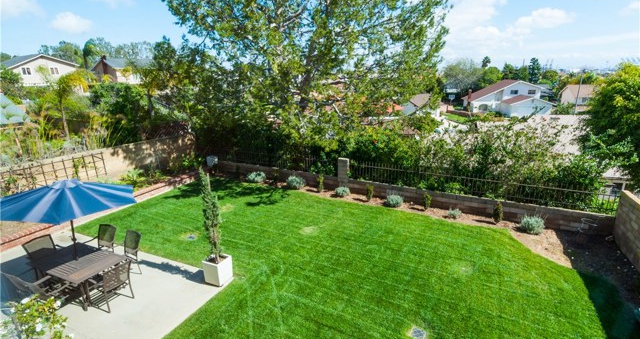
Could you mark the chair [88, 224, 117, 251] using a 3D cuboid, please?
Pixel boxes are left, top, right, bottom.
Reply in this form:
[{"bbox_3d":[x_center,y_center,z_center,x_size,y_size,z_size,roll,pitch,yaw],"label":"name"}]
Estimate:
[{"bbox_3d":[-5.314,2.000,7.823,0.580,0.960,0.660,8,20,24],"label":"chair"}]

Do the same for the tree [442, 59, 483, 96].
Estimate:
[{"bbox_3d":[34.778,-20.991,78.396,9.800,12.080,9.800,0,18,0],"label":"tree"}]

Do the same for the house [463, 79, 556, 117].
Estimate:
[{"bbox_3d":[38.759,-15.006,66.339,14.300,6.840,11.000,1,18,4],"label":"house"}]

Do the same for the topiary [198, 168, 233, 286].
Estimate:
[{"bbox_3d":[-2.366,1.288,7.000,0.460,2.720,0.460,8,20,24],"label":"topiary"}]

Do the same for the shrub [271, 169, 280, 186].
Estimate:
[{"bbox_3d":[-1.832,0.329,13.160,0.380,0.680,0.380,0,18,0],"label":"shrub"}]

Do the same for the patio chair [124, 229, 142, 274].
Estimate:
[{"bbox_3d":[-4.518,2.086,7.560,0.580,0.960,0.660,8,20,24],"label":"patio chair"}]

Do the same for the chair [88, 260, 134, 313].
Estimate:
[{"bbox_3d":[-4.324,2.398,6.617,0.660,0.960,0.580,8,20,24],"label":"chair"}]

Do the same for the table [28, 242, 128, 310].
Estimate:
[{"bbox_3d":[-5.197,2.384,7.031,1.680,0.720,1.020,8,20,24],"label":"table"}]

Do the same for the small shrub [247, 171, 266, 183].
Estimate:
[{"bbox_3d":[-2.678,0.337,13.480,0.820,0.450,0.780,0,18,0],"label":"small shrub"}]

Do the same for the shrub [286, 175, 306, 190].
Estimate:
[{"bbox_3d":[-0.943,0.522,12.825,0.800,0.540,0.780,0,18,0],"label":"shrub"}]

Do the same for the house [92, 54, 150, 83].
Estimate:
[{"bbox_3d":[-32.630,-17.357,56.524,8.000,4.890,11.000,9,20,27],"label":"house"}]

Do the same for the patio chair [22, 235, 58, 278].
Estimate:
[{"bbox_3d":[-6.186,2.163,7.339,0.660,0.960,0.580,8,20,24],"label":"patio chair"}]

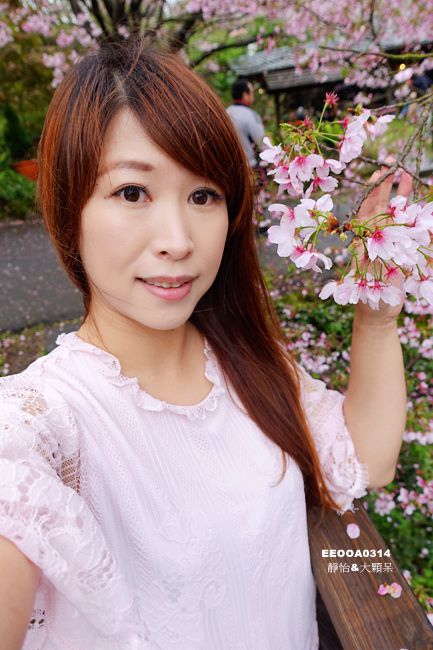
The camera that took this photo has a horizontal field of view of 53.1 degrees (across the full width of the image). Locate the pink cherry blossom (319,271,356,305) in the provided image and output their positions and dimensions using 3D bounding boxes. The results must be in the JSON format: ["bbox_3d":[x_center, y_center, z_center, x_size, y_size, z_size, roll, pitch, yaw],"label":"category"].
[{"bbox_3d":[0.121,-0.038,0.435,0.037,0.033,0.034,-5,27,0],"label":"pink cherry blossom"}]

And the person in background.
[{"bbox_3d":[0.322,-1.589,4.479,0.500,1.700,0.350,17,34,37],"label":"person in background"}]

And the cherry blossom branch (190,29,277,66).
[{"bbox_3d":[0.098,-1.601,2.500,0.500,0.200,0.220,-5,27,0],"label":"cherry blossom branch"}]

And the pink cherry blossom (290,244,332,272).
[{"bbox_3d":[0.094,-0.067,0.435,0.043,0.030,0.036,-5,27,0],"label":"pink cherry blossom"}]

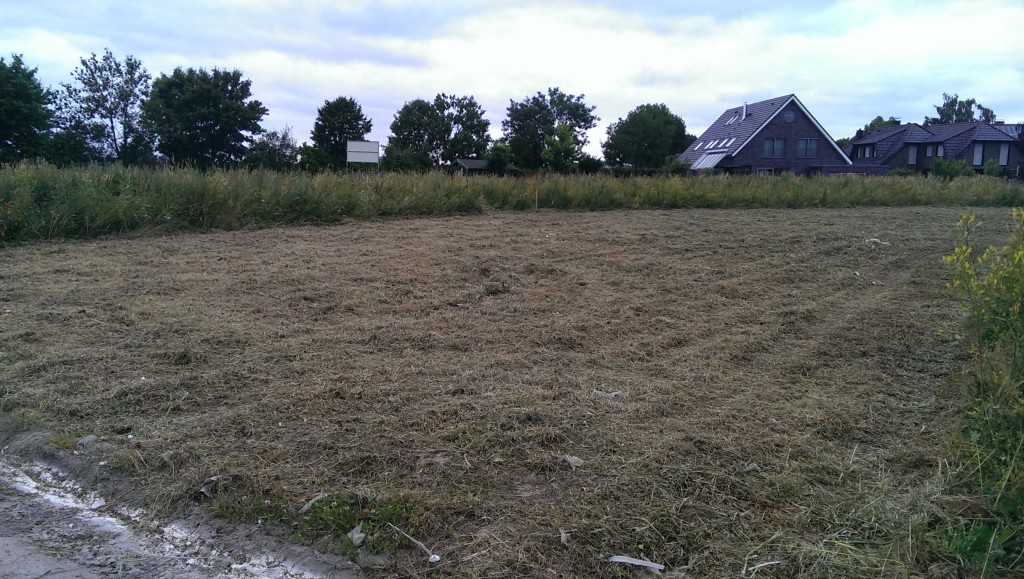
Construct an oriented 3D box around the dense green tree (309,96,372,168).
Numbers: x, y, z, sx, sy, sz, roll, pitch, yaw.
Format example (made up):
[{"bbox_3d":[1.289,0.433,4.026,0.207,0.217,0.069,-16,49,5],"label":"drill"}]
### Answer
[{"bbox_3d":[-15.110,-12.600,66.875,5.430,8.490,5.160,-2,9,-12],"label":"dense green tree"}]

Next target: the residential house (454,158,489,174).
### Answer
[{"bbox_3d":[-2.343,-9.769,66.284,5.300,3.060,3.800,-3,9,-20],"label":"residential house"}]

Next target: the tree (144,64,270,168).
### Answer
[{"bbox_3d":[-23.176,-11.698,56.899,8.680,9.630,8.240,-3,9,-22],"label":"tree"}]

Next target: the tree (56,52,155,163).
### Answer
[{"bbox_3d":[-31.850,-12.785,58.760,6.750,11.240,6.410,-4,10,-28],"label":"tree"}]

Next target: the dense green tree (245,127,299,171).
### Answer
[{"bbox_3d":[-21.674,-11.648,69.038,4.910,5.970,4.600,0,8,0],"label":"dense green tree"}]

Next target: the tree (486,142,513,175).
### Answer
[{"bbox_3d":[-0.921,-9.605,61.254,2.260,4.210,2.260,0,8,0],"label":"tree"}]

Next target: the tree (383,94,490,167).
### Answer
[{"bbox_3d":[-7.244,-14.269,74.715,10.470,9.490,8.500,0,8,0],"label":"tree"}]

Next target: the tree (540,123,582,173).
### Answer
[{"bbox_3d":[4.076,-10.701,63.113,3.490,5.840,3.490,0,8,0],"label":"tree"}]

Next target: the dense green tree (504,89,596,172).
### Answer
[{"bbox_3d":[3.702,-14.237,72.697,9.220,10.020,8.760,0,8,3],"label":"dense green tree"}]

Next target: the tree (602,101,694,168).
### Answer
[{"bbox_3d":[12.901,-13.416,72.819,8.560,8.360,7.800,0,8,0],"label":"tree"}]

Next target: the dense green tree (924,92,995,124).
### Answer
[{"bbox_3d":[57.362,-19.149,98.253,9.360,12.230,9.360,0,8,0],"label":"dense green tree"}]

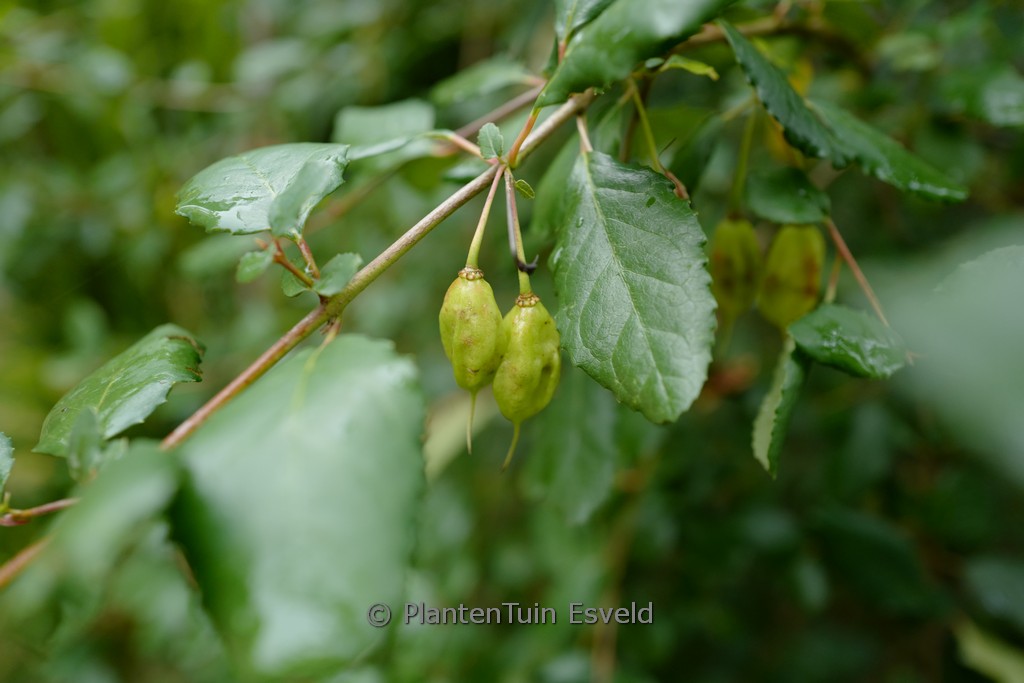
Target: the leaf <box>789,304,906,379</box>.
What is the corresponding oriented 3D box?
[{"bbox_3d":[0.129,0.000,0.305,0.046,0.014,0.032,8,38,1],"label":"leaf"}]

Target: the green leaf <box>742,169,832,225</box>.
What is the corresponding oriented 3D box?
[{"bbox_3d":[0.094,-0.050,0.272,0.029,0.008,0.022,14,55,18],"label":"green leaf"}]

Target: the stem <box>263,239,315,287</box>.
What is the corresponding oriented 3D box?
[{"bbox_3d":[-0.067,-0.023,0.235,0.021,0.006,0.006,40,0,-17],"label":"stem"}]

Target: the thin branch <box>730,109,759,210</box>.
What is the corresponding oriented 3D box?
[{"bbox_3d":[0.082,-0.065,0.282,0.005,0.037,0.005,13,-7,0],"label":"thin branch"}]

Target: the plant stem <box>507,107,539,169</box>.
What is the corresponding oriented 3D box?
[{"bbox_3d":[0.003,-0.065,0.255,0.003,0.021,0.004,24,9,0],"label":"plant stem"}]

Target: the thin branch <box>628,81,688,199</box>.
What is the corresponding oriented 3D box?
[{"bbox_3d":[0.053,-0.072,0.285,0.006,0.046,0.006,-26,0,0],"label":"thin branch"}]

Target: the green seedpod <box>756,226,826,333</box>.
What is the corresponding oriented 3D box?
[{"bbox_3d":[0.108,-0.025,0.310,0.024,0.044,0.023,8,0,0],"label":"green seedpod"}]

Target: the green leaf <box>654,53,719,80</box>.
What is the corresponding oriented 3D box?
[{"bbox_3d":[0.063,-0.100,0.290,0.024,0.008,0.009,7,12,4],"label":"green leaf"}]

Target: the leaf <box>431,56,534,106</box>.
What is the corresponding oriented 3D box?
[{"bbox_3d":[-0.011,-0.101,0.310,0.038,0.010,0.026,-11,48,-19],"label":"leaf"}]

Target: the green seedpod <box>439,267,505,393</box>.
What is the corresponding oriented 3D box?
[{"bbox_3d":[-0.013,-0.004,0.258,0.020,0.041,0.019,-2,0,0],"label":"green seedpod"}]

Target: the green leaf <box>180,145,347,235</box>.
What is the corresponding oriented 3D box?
[{"bbox_3d":[-0.078,-0.048,0.250,0.052,0.016,0.046,-25,42,-16],"label":"green leaf"}]

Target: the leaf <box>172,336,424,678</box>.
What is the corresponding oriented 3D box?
[{"bbox_3d":[-0.052,0.039,0.205,0.056,0.088,0.018,-4,-26,-2],"label":"leaf"}]

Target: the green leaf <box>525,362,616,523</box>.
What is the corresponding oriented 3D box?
[{"bbox_3d":[0.026,0.043,0.360,0.043,0.081,0.016,0,-12,0],"label":"green leaf"}]

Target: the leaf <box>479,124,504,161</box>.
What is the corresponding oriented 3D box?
[{"bbox_3d":[-0.007,-0.065,0.258,0.008,0.012,0.004,-11,-6,-2],"label":"leaf"}]

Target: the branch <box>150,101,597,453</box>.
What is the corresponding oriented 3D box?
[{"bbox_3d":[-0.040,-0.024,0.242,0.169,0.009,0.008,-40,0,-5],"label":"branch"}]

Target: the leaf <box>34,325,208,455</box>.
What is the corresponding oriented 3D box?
[{"bbox_3d":[-0.118,0.015,0.240,0.052,0.013,0.032,-34,47,-13],"label":"leaf"}]

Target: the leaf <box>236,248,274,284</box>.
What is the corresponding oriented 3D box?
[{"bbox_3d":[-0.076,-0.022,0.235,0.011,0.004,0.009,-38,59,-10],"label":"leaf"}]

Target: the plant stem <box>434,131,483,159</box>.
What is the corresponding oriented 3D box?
[{"bbox_3d":[-0.018,-0.067,0.270,0.019,0.004,0.004,30,0,11],"label":"plant stem"}]

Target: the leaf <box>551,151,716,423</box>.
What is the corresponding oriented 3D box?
[{"bbox_3d":[0.040,-0.018,0.260,0.052,0.098,0.016,-18,-17,-2],"label":"leaf"}]

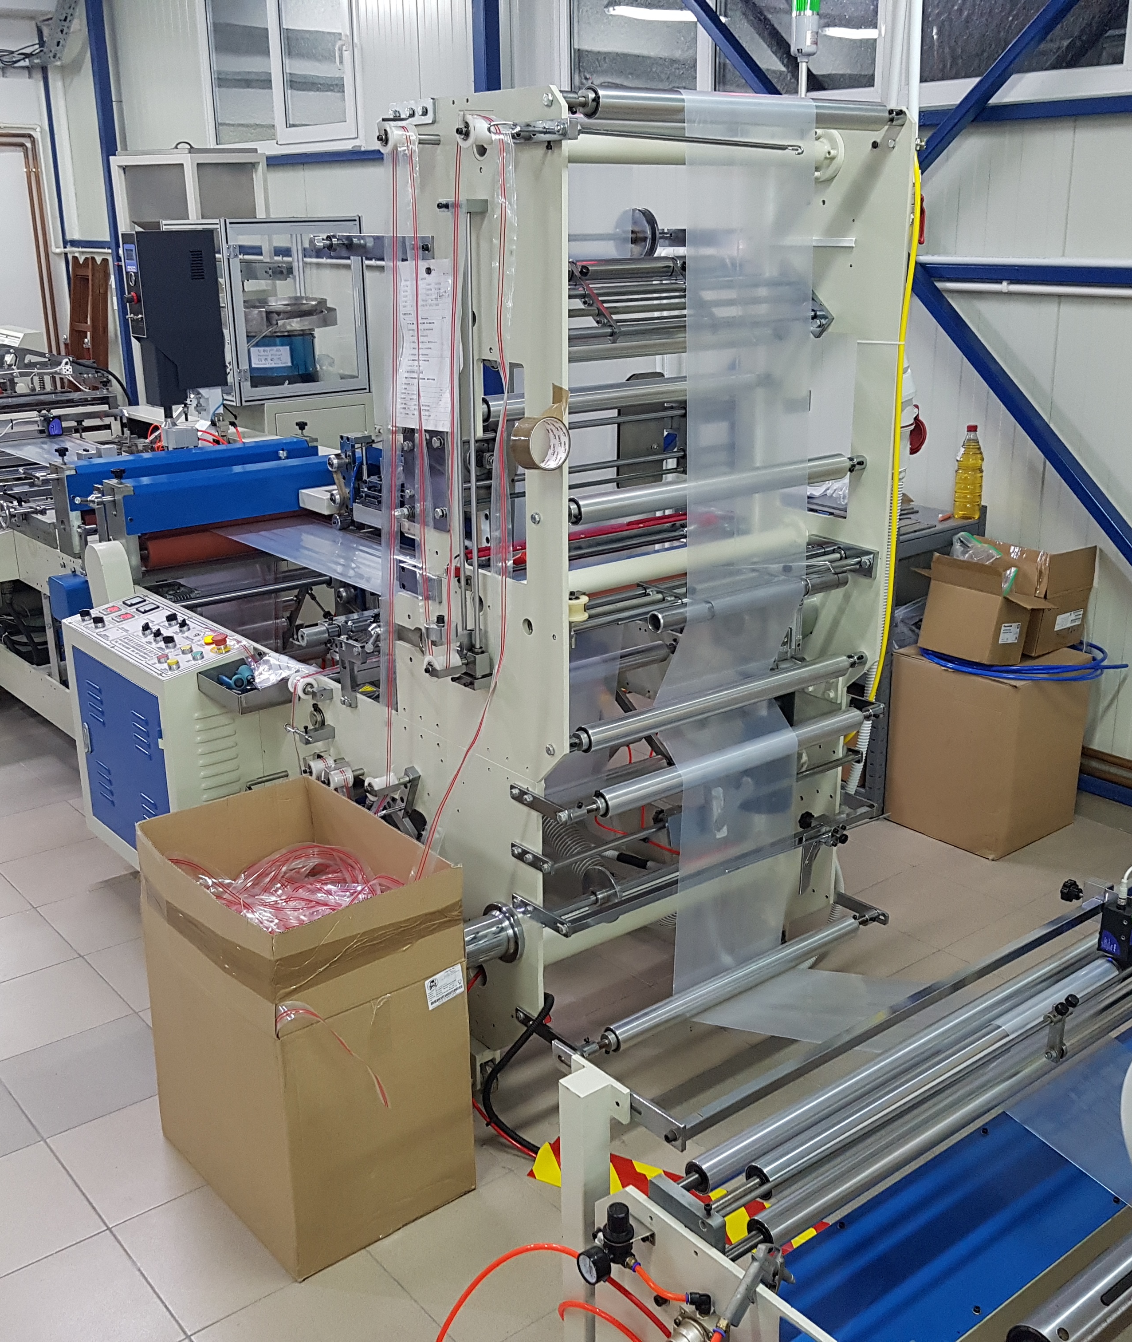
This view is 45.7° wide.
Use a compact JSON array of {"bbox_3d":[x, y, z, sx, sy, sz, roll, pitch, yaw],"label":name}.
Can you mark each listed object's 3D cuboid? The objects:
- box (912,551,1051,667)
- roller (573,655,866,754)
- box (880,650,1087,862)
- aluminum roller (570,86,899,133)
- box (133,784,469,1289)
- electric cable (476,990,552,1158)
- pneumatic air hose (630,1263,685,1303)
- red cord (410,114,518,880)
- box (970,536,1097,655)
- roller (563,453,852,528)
[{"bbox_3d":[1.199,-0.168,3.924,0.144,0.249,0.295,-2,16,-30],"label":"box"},{"bbox_3d":[0.315,0.054,2.640,0.775,0.050,0.050,-15,23,-38],"label":"roller"},{"bbox_3d":[1.284,0.209,4.075,0.421,0.538,0.381,-15,23,-38],"label":"box"},{"bbox_3d":[0.319,-0.960,2.307,0.775,0.050,0.050,-15,23,-38],"label":"aluminum roller"},{"bbox_3d":[-0.487,0.636,2.523,0.376,0.682,0.526,-15,23,-38],"label":"box"},{"bbox_3d":[-0.098,0.781,2.682,0.118,0.302,0.171,-15,23,-38],"label":"electric cable"},{"bbox_3d":[0.116,0.750,1.660,0.020,0.030,0.092,-15,23,-38],"label":"pneumatic air hose"},{"bbox_3d":[-0.160,-0.245,2.261,0.171,1.286,0.108,-15,23,-38],"label":"red cord"},{"bbox_3d":[1.400,-0.239,4.090,0.249,0.302,0.262,-13,22,-35],"label":"box"},{"bbox_3d":[0.300,-0.349,2.528,0.755,0.050,0.050,-15,23,-38],"label":"roller"}]

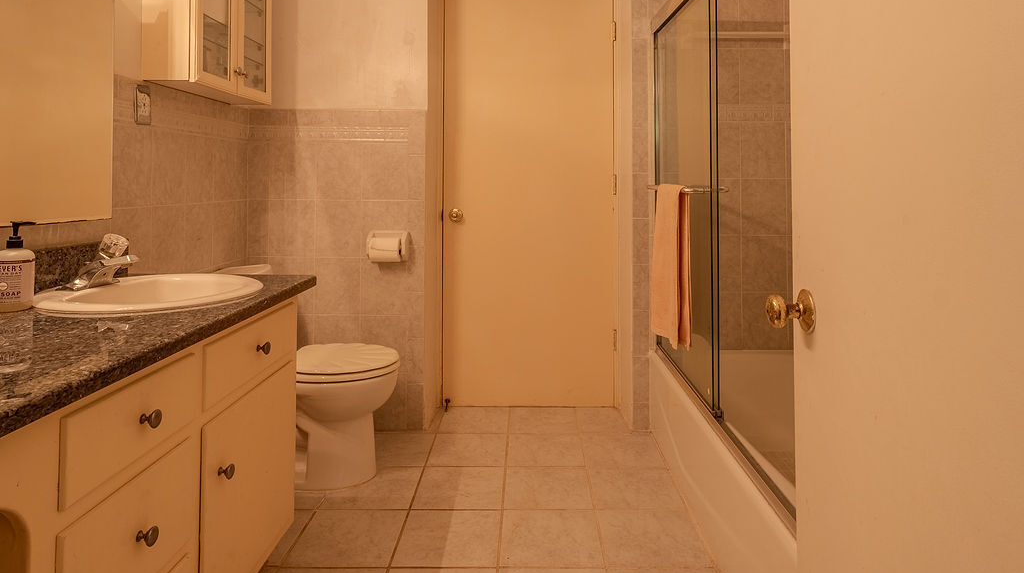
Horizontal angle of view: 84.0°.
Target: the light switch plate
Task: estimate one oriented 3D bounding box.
[{"bbox_3d":[-1.159,-0.569,1.790,0.012,0.118,0.072,-1,9,2],"label":"light switch plate"}]

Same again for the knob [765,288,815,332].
[{"bbox_3d":[0.415,0.038,0.864,0.066,0.066,0.066,0,9,7],"label":"knob"}]

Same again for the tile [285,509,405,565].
[{"bbox_3d":[-0.504,0.781,1.769,0.305,0.010,0.300,-1,9,2],"label":"tile"}]

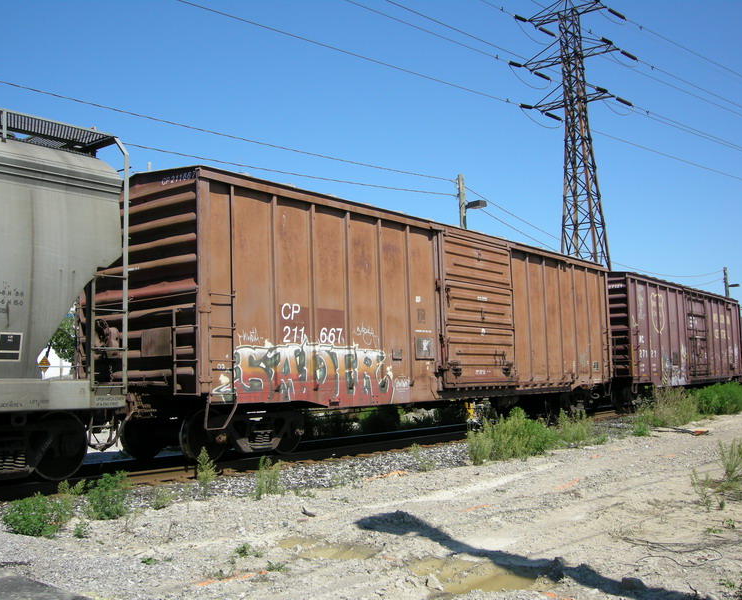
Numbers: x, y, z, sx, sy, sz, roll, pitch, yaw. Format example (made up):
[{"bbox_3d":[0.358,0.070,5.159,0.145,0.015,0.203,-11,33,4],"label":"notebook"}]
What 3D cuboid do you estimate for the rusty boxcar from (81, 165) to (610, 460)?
[{"bbox_3d":[1.255,0.788,19.465,2.952,4.550,16.676,-6,-7,36],"label":"rusty boxcar"}]

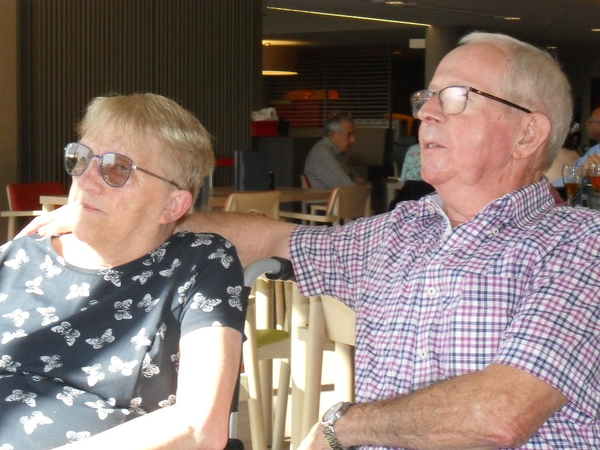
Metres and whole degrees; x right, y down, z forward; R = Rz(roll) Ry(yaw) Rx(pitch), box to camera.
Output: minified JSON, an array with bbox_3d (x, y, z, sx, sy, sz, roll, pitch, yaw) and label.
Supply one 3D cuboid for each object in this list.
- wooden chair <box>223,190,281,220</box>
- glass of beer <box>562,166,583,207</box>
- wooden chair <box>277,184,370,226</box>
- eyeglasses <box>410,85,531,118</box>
[{"bbox_3d":[-0.418,0.229,6.852,0.520,0.800,0.540,3,5,34],"label":"wooden chair"},{"bbox_3d":[1.143,-0.153,5.607,0.082,0.190,0.082,0,4,0],"label":"glass of beer"},{"bbox_3d":[0.099,0.179,7.614,0.520,0.800,0.540,3,5,33],"label":"wooden chair"},{"bbox_3d":[0.248,-0.151,1.880,0.145,0.045,0.140,13,-5,-30],"label":"eyeglasses"}]

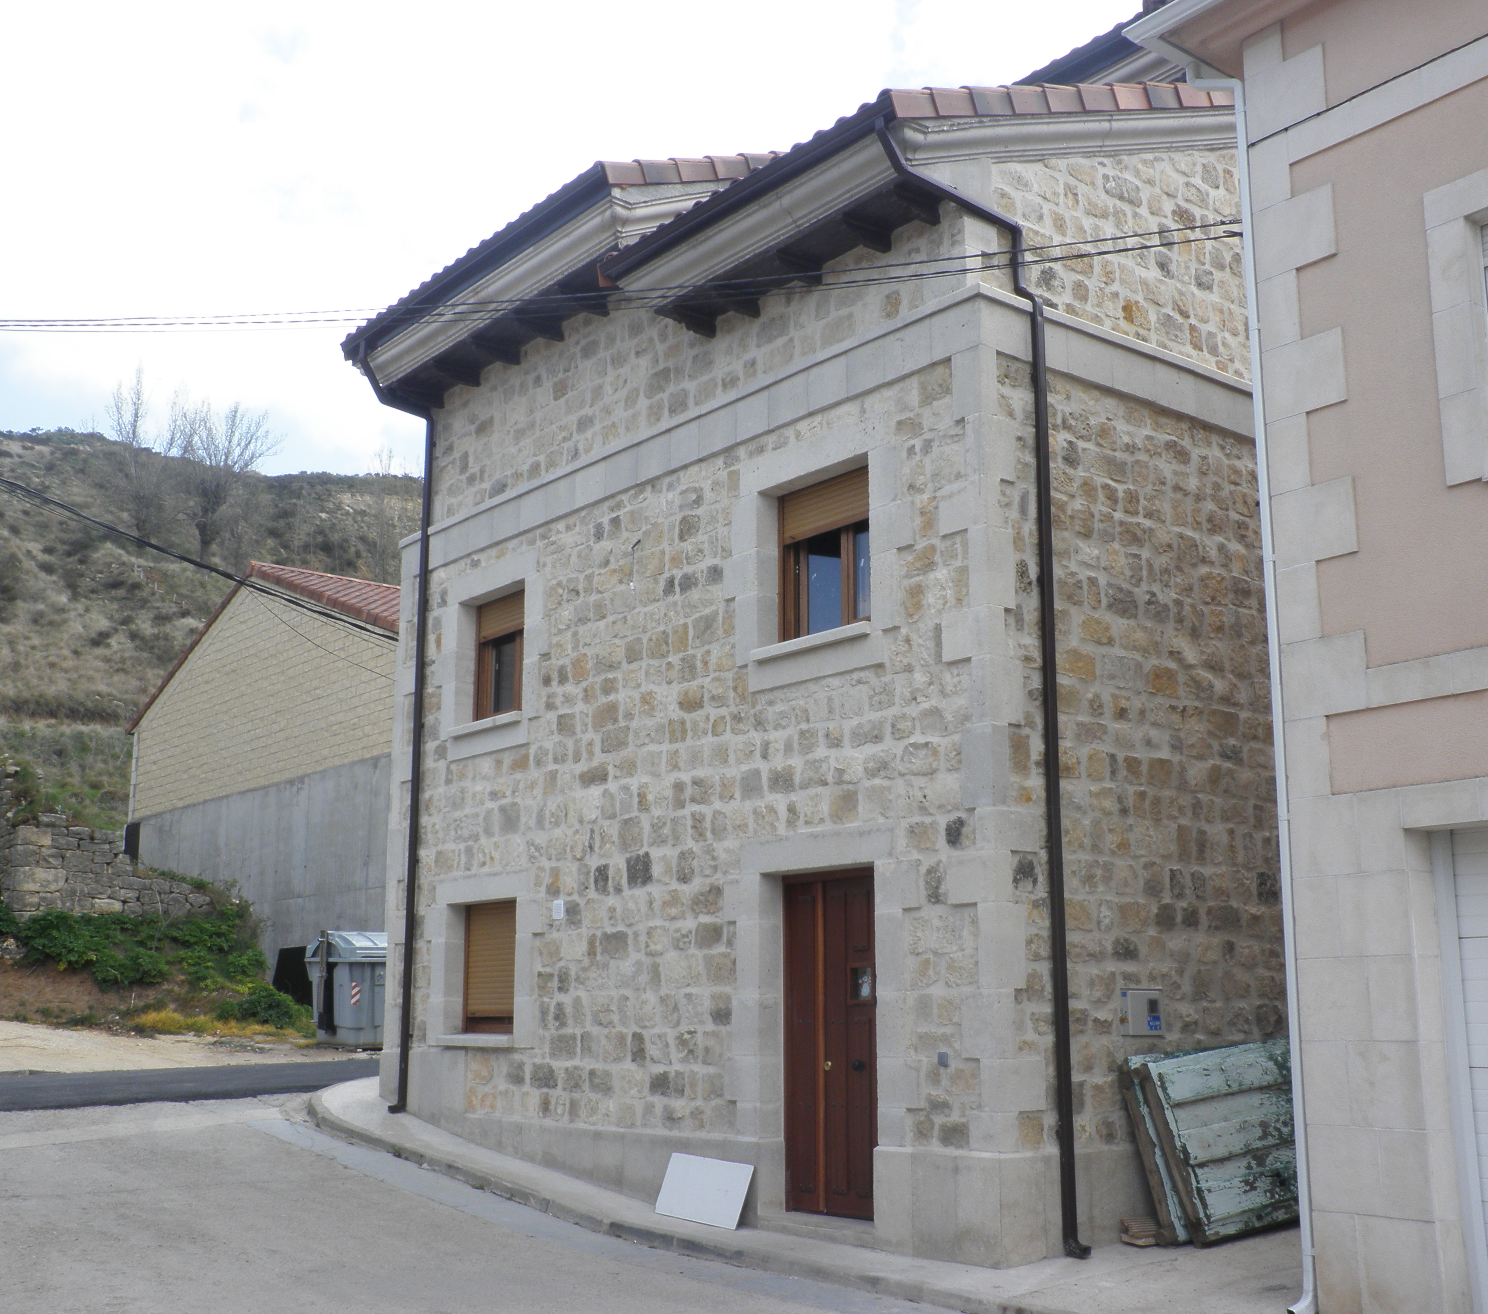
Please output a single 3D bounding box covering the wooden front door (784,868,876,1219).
[{"bbox_3d":[0.667,2.572,12.217,0.089,2.281,1.201,9,-14,-37],"label":"wooden front door"}]

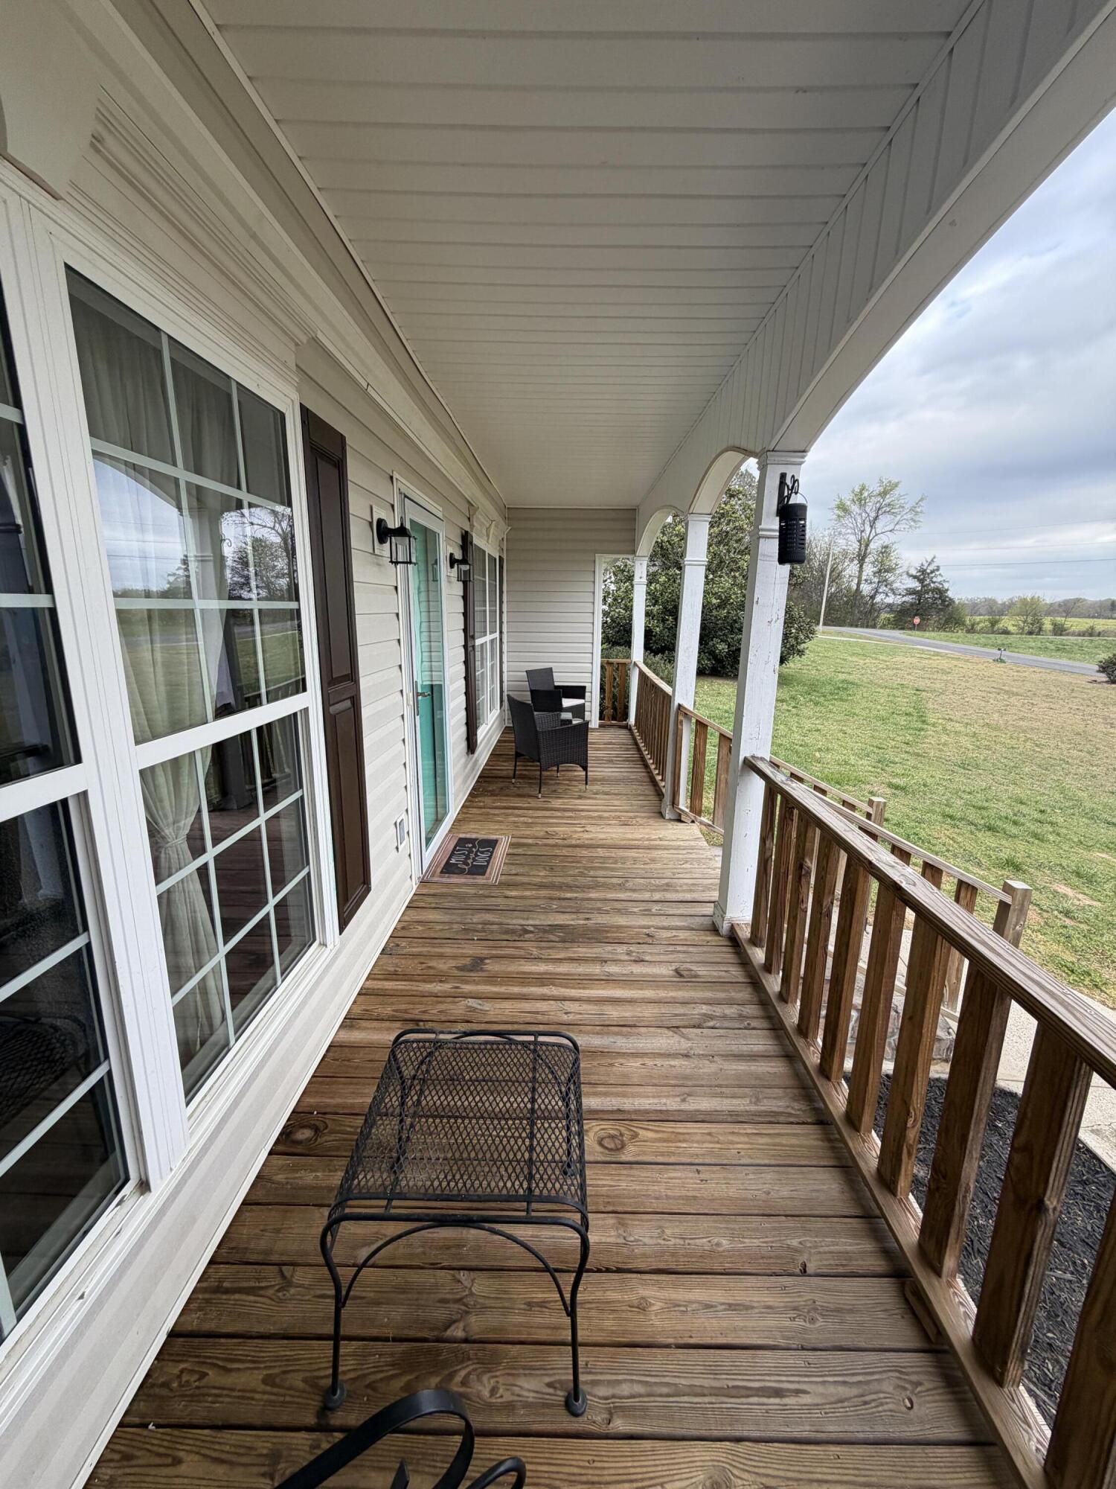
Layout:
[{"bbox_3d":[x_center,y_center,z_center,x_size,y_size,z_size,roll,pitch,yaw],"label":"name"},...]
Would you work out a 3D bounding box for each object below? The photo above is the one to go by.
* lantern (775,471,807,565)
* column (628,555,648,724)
[{"bbox_3d":[0.901,-0.888,2.354,0.107,0.365,0.215,1,13,1],"label":"lantern"},{"bbox_3d":[0.991,-1.218,7.470,0.170,2.140,0.170,1,13,1],"label":"column"}]

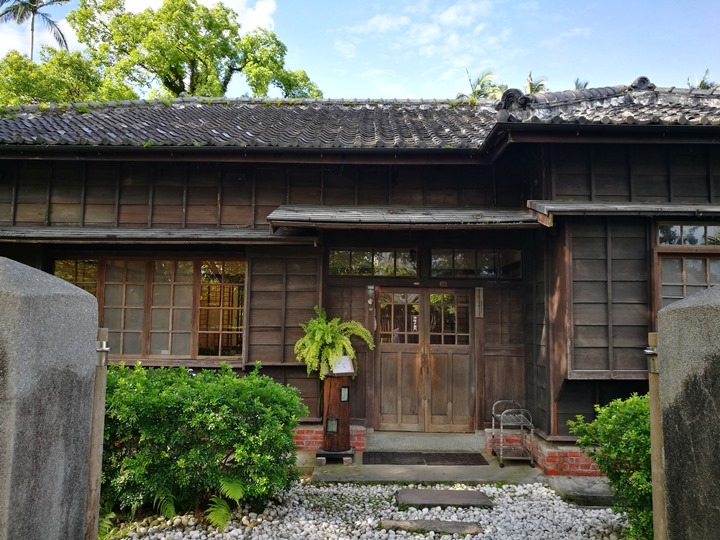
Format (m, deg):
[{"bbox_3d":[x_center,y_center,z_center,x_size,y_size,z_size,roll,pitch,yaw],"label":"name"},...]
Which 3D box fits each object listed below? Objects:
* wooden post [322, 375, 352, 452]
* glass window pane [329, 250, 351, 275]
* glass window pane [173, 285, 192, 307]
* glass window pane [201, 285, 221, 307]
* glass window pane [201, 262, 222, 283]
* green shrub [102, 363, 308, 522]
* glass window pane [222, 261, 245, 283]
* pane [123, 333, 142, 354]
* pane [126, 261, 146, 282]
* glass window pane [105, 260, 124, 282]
[{"bbox_3d":[-0.259,1.629,6.478,0.316,0.845,0.316,1,-5,0],"label":"wooden post"},{"bbox_3d":[-0.265,-0.096,7.262,0.283,0.309,0.030,0,-4,0],"label":"glass window pane"},{"bbox_3d":[-2.253,0.325,7.143,0.254,0.279,0.030,0,-4,0],"label":"glass window pane"},{"bbox_3d":[-1.901,0.333,7.171,0.266,0.284,0.020,1,-5,1],"label":"glass window pane"},{"bbox_3d":[-1.836,0.027,6.959,0.263,0.277,0.025,1,-5,0],"label":"glass window pane"},{"bbox_3d":[-1.666,1.584,5.536,2.257,1.261,1.350,0,-4,0],"label":"green shrub"},{"bbox_3d":[-1.613,0.026,7.194,0.276,0.290,0.020,1,-5,1],"label":"glass window pane"},{"bbox_3d":[-2.881,0.939,7.128,0.245,0.283,0.020,1,-5,1],"label":"pane"},{"bbox_3d":[-2.866,0.021,7.207,0.247,0.283,0.020,1,-5,1],"label":"pane"},{"bbox_3d":[-3.022,0.014,6.950,0.240,0.264,0.025,1,-5,0],"label":"glass window pane"}]

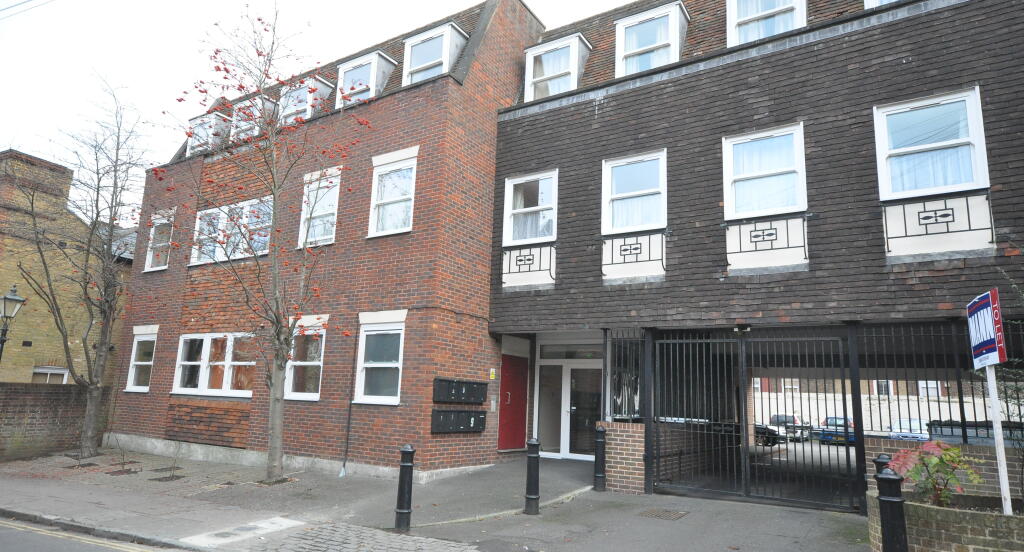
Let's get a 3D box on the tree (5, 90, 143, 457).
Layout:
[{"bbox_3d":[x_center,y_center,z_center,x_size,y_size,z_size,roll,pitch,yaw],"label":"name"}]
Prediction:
[{"bbox_3d":[-11.484,-0.383,15.556,3.500,9.700,3.300,-5,-13,32],"label":"tree"}]

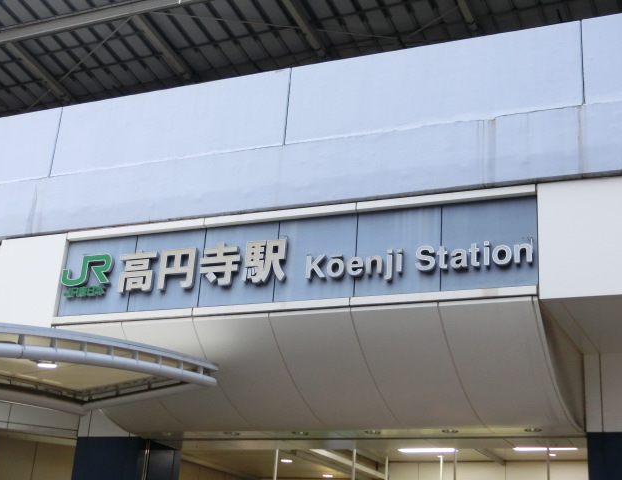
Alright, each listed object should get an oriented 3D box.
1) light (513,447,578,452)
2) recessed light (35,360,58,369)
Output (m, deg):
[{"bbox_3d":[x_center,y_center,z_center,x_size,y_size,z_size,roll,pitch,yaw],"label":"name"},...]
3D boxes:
[{"bbox_3d":[3.966,3.520,16.262,1.050,0.070,0.280,-5,-23,22],"label":"light"},{"bbox_3d":[-2.990,1.411,10.892,0.220,0.070,0.220,-5,-23,22],"label":"recessed light"}]

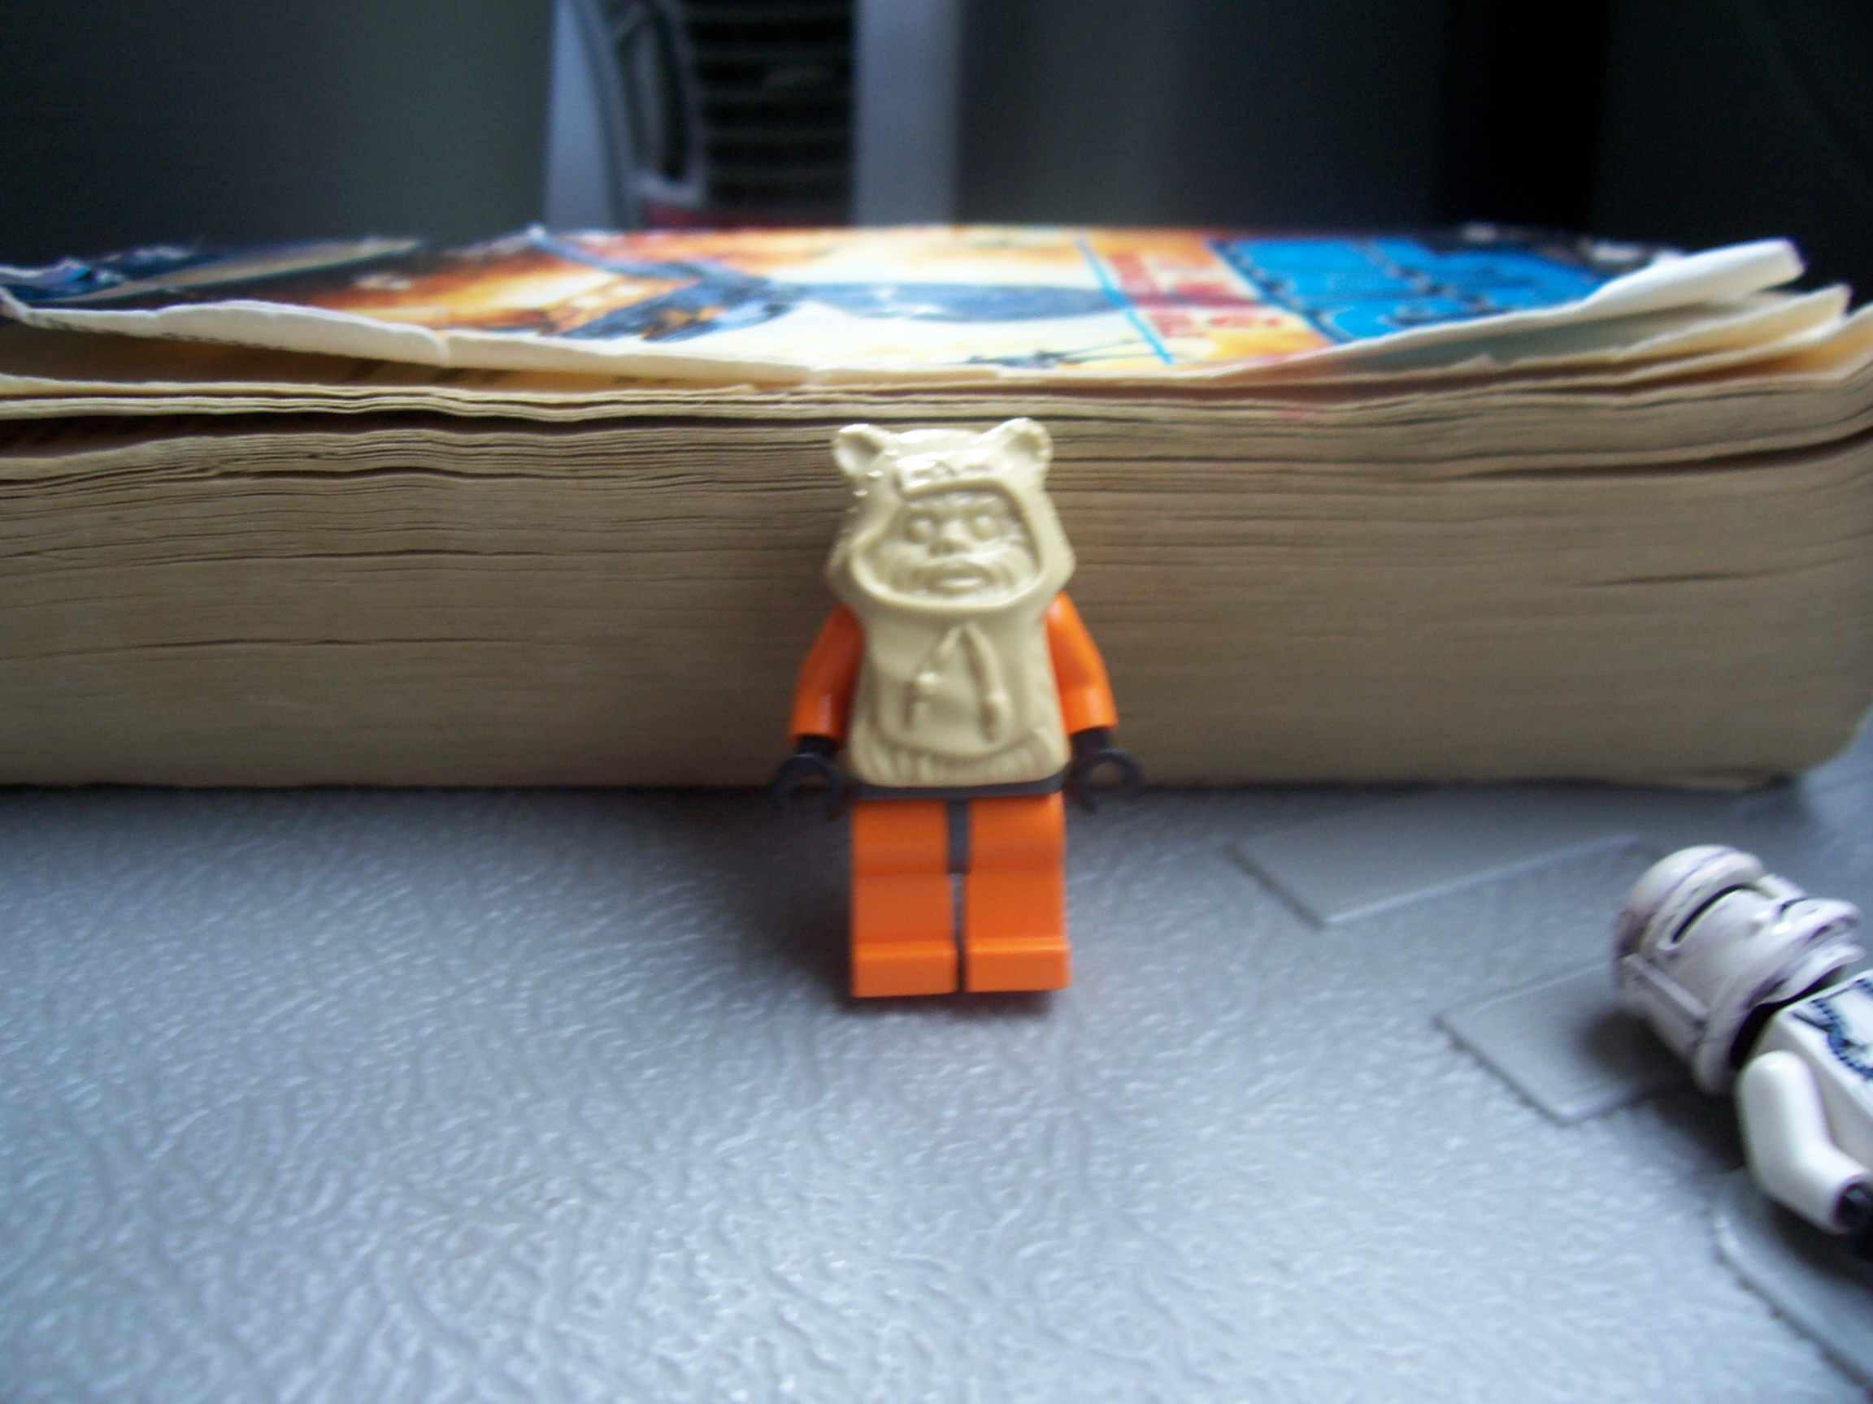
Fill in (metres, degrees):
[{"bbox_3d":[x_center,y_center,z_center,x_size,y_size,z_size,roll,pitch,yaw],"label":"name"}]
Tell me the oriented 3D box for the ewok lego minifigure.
[{"bbox_3d":[0.002,0.000,0.136,0.026,0.042,0.013,-2,9,-3],"label":"ewok lego minifigure"}]

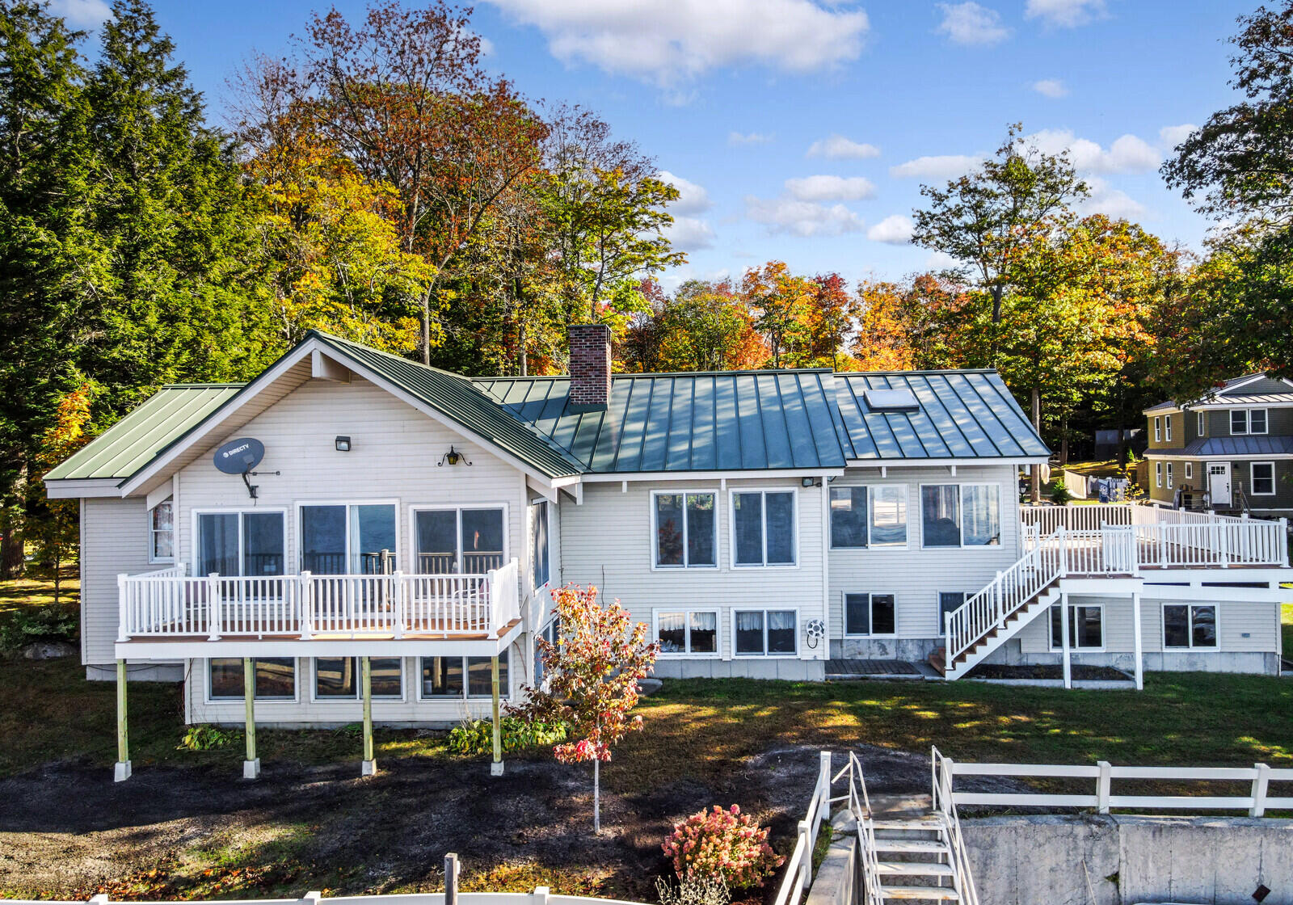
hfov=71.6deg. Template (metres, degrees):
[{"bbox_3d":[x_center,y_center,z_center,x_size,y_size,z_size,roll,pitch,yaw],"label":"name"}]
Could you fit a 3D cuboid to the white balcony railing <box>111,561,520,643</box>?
[{"bbox_3d":[-5.117,2.351,14.452,5.911,1.032,1.729,-1,-1,4],"label":"white balcony railing"}]

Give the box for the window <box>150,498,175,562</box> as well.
[{"bbox_3d":[-10.266,1.667,19.159,0.766,1.370,0.120,-1,-1,4],"label":"window"}]

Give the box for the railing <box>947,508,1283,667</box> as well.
[{"bbox_3d":[9.886,2.917,18.704,7.427,2.906,1.350,-1,-1,4],"label":"railing"}]

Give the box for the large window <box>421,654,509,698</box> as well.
[{"bbox_3d":[-3.140,3.775,15.512,1.636,1.029,0.120,-1,-1,4],"label":"large window"}]

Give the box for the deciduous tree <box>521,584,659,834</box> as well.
[{"bbox_3d":[-0.740,3.318,11.648,1.812,3.232,1.750,-1,-1,4],"label":"deciduous tree"}]

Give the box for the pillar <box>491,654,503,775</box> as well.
[{"bbox_3d":[-2.235,3.939,13.444,0.190,1.769,0.190,-1,-1,4],"label":"pillar"}]

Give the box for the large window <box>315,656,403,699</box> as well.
[{"bbox_3d":[-5.028,3.826,15.649,1.647,1.038,0.120,-1,-1,4],"label":"large window"}]

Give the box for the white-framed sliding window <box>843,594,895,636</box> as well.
[{"bbox_3d":[5.082,3.694,20.365,1.152,1.008,0.120,-1,-1,4],"label":"white-framed sliding window"}]

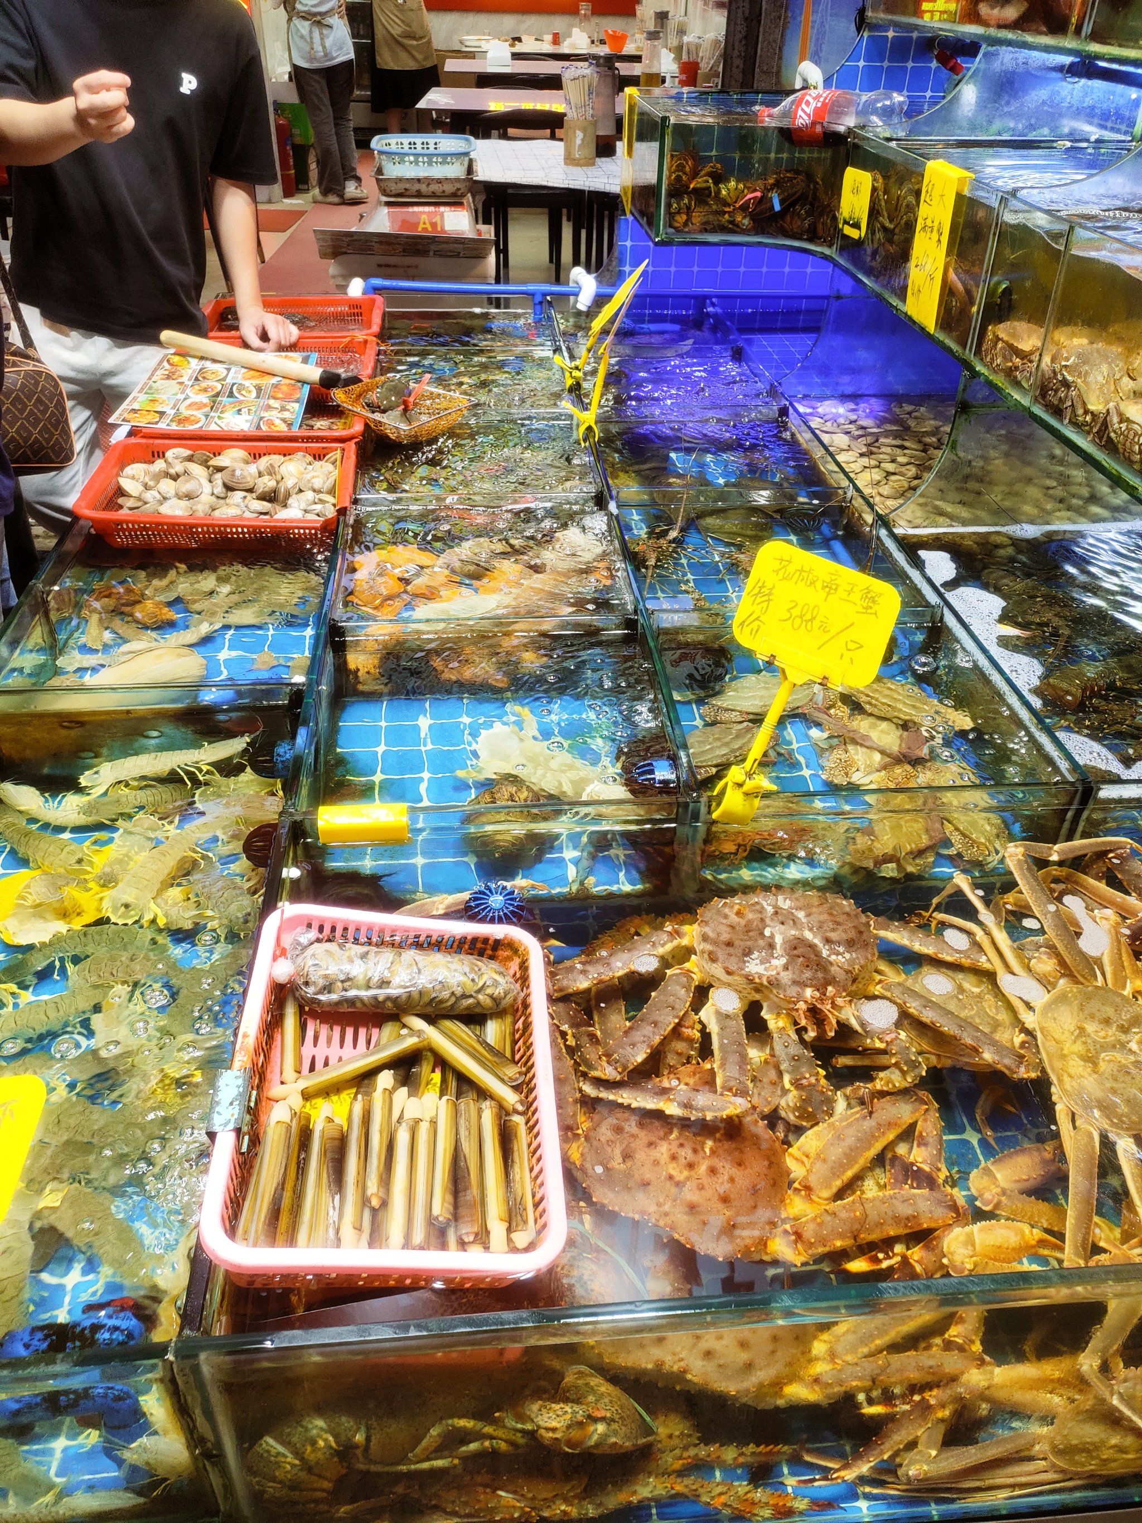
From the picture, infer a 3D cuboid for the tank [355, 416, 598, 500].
[{"bbox_3d":[-0.161,-0.442,1.781,0.400,0.230,0.385,-2,38,-5],"label":"tank"}]

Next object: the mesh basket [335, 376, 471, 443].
[{"bbox_3d":[-0.303,-0.617,1.824,0.175,0.090,0.225,-30,48,-34],"label":"mesh basket"}]

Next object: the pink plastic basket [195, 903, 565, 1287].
[{"bbox_3d":[-0.138,0.261,0.792,0.242,0.090,0.305,6,37,-11],"label":"pink plastic basket"}]

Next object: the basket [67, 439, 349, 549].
[{"bbox_3d":[-0.545,-0.425,1.611,0.385,0.090,0.330,-2,38,-5],"label":"basket"}]

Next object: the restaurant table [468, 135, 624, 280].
[{"bbox_3d":[0.188,-1.842,3.832,1.180,0.750,0.870,-2,38,-5],"label":"restaurant table"}]

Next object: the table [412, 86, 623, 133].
[{"bbox_3d":[-0.109,-3.114,5.455,1.330,0.750,0.880,-2,38,-5],"label":"table"}]

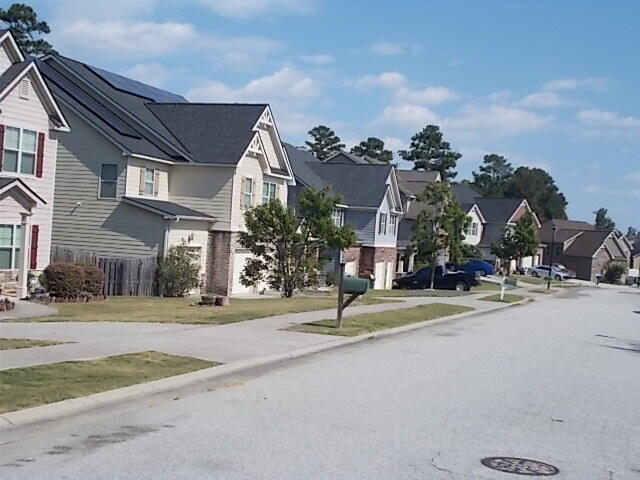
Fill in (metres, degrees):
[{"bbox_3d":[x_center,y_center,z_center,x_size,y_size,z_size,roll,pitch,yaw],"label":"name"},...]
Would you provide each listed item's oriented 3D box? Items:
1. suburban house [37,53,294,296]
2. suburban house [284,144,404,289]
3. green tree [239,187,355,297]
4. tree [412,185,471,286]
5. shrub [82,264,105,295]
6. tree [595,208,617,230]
[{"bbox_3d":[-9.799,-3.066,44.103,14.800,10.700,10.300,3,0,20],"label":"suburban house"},{"bbox_3d":[-1.083,-1.967,68.421,13.800,10.100,14.500,3,0,18],"label":"suburban house"},{"bbox_3d":[-1.105,0.071,37.993,4.500,4.550,4.700,3,0,0],"label":"green tree"},{"bbox_3d":[7.492,-0.165,58.981,3.900,7.020,3.900,3,0,20],"label":"tree"},{"bbox_3d":[-7.025,1.239,28.299,1.000,0.980,1.000,3,0,18],"label":"shrub"},{"bbox_3d":[55.196,0.354,179.981,4.800,13.000,4.800,3,0,18],"label":"tree"}]

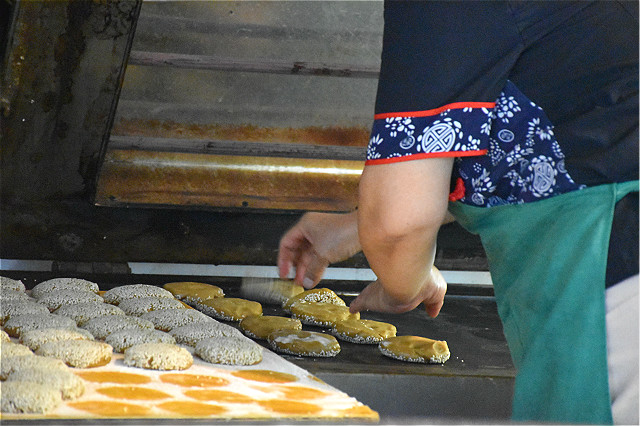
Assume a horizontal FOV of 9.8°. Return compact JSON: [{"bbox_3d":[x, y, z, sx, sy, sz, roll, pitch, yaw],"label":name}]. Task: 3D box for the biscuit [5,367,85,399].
[{"bbox_3d":[-0.289,0.180,3.934,0.083,0.022,0.083,2,8,-23],"label":"biscuit"}]

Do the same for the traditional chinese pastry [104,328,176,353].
[{"bbox_3d":[-0.211,0.151,4.388,0.085,0.021,0.085,4,8,0],"label":"traditional chinese pastry"}]

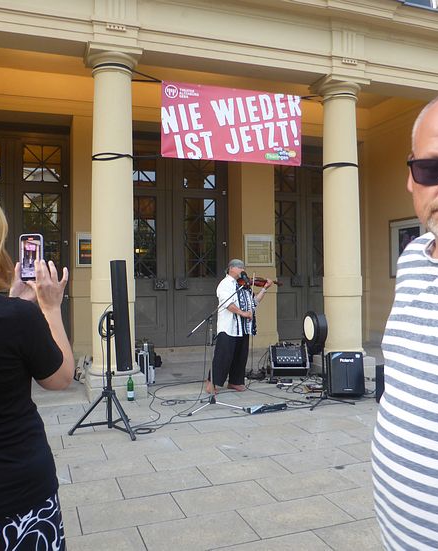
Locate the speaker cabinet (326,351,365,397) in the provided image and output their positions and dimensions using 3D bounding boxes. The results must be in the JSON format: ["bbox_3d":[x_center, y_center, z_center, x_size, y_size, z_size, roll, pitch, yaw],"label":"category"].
[{"bbox_3d":[1.531,1.182,6.417,0.400,0.505,0.330,-1,0,-3],"label":"speaker cabinet"}]

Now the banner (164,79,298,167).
[{"bbox_3d":[0.204,-2.006,7.106,1.980,0.981,0.030,-1,0,-20],"label":"banner"}]

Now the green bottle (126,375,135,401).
[{"bbox_3d":[-1.035,1.313,6.214,0.082,0.302,0.082,-1,0,-20],"label":"green bottle"}]

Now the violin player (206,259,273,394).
[{"bbox_3d":[0.267,0.623,6.582,0.620,1.657,0.520,-1,0,30],"label":"violin player"}]

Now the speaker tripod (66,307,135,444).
[{"bbox_3d":[-0.984,0.897,5.082,0.681,1.126,0.614,-1,0,17],"label":"speaker tripod"}]

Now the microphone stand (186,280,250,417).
[{"bbox_3d":[-0.009,0.756,5.822,0.720,1.390,0.550,-1,0,-12],"label":"microphone stand"}]

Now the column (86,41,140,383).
[{"bbox_3d":[-1.286,-0.685,6.509,0.630,4.021,0.630,-1,0,-20],"label":"column"}]

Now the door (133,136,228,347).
[{"bbox_3d":[-0.942,-0.642,10.270,2.393,4.053,0.120,-1,0,-20],"label":"door"}]

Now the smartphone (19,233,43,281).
[{"bbox_3d":[-0.601,-0.056,1.700,0.076,0.153,0.011,-2,-1,9],"label":"smartphone"}]

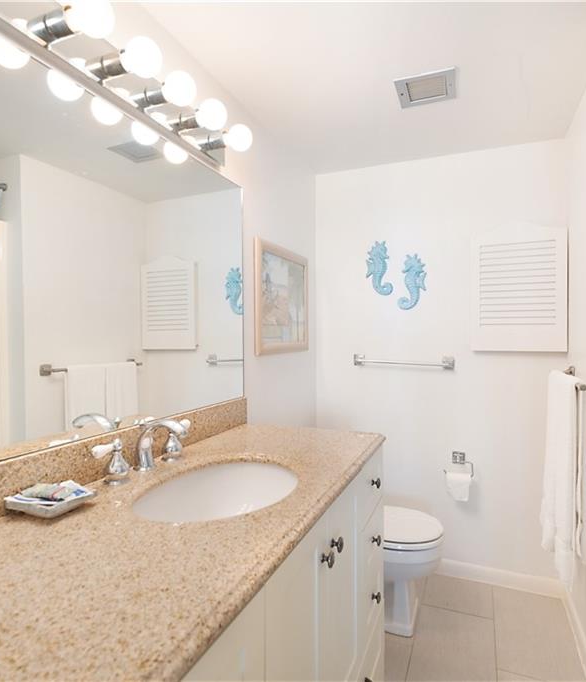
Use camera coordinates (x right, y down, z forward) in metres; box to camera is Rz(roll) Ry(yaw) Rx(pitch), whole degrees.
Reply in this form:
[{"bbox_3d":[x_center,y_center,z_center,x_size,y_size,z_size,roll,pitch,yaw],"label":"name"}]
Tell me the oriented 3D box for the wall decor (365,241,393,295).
[{"bbox_3d":[0.472,-0.396,2.320,0.150,0.302,0.026,0,0,23],"label":"wall decor"}]

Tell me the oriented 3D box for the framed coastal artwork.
[{"bbox_3d":[-0.034,-0.186,2.042,0.024,0.487,0.575,0,0,23],"label":"framed coastal artwork"}]

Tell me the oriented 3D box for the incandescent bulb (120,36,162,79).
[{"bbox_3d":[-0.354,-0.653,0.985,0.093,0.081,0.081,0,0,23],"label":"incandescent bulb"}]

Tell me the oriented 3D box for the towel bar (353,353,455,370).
[{"bbox_3d":[0.574,0.114,2.252,0.520,0.062,0.075,0,0,23],"label":"towel bar"}]

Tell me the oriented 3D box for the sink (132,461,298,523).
[{"bbox_3d":[-0.163,0.424,0.981,0.355,0.165,0.450,0,0,23],"label":"sink"}]

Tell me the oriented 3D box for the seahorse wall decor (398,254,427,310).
[{"bbox_3d":[0.631,-0.311,2.252,0.153,0.303,0.026,0,0,23],"label":"seahorse wall decor"}]

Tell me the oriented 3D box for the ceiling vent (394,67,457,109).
[{"bbox_3d":[0.500,-0.946,1.600,0.208,0.018,0.205,0,0,23],"label":"ceiling vent"}]

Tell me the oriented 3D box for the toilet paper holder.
[{"bbox_3d":[0.834,0.612,2.138,0.138,0.122,0.085,0,0,23],"label":"toilet paper holder"}]

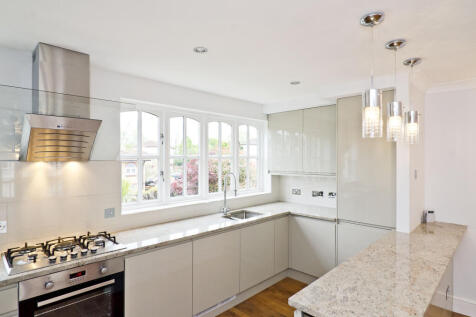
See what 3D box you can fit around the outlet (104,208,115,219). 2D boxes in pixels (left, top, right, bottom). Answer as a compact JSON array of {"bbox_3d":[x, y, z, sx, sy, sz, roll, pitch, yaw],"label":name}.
[{"bbox_3d":[-1.192,0.513,2.342,0.087,0.087,0.015,0,0,-43],"label":"outlet"}]

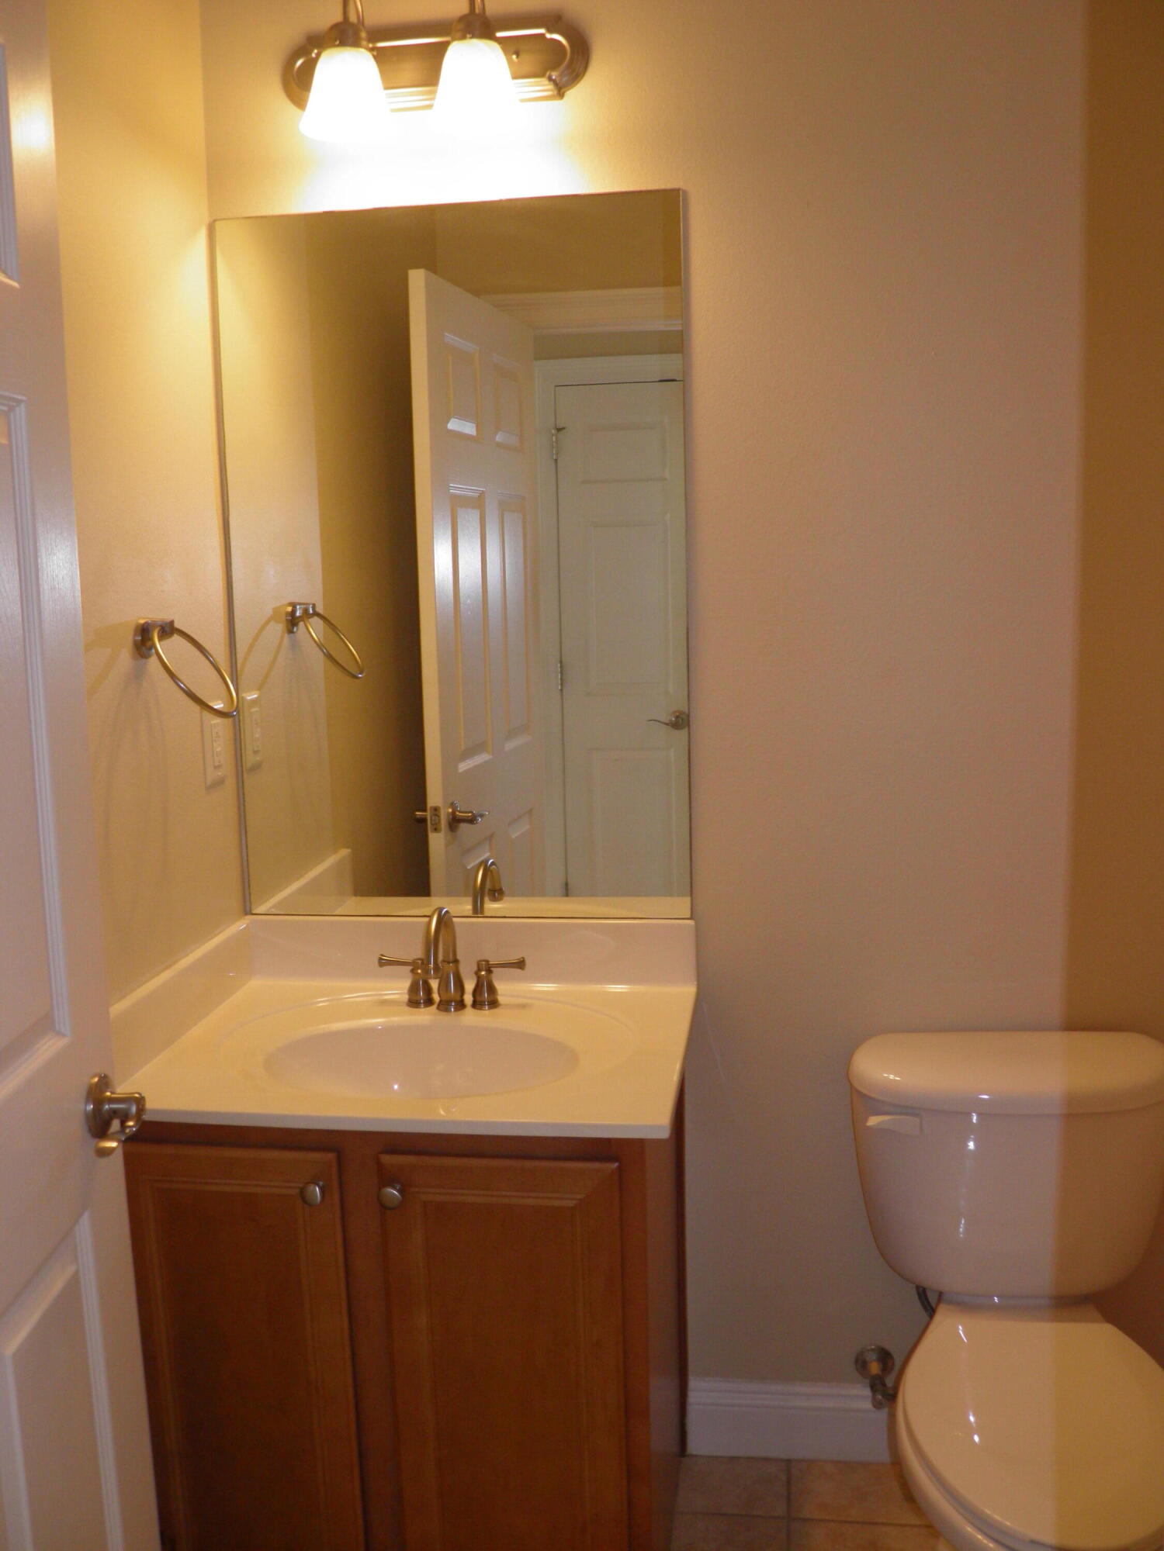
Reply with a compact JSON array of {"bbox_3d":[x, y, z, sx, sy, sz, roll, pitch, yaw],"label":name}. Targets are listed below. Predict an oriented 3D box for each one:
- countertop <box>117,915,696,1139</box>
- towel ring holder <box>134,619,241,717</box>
[{"bbox_3d":[-0.216,0.320,1.833,0.712,0.116,0.565,0,8,8],"label":"countertop"},{"bbox_3d":[-0.525,-0.145,1.788,0.117,0.137,0.157,0,8,8],"label":"towel ring holder"}]

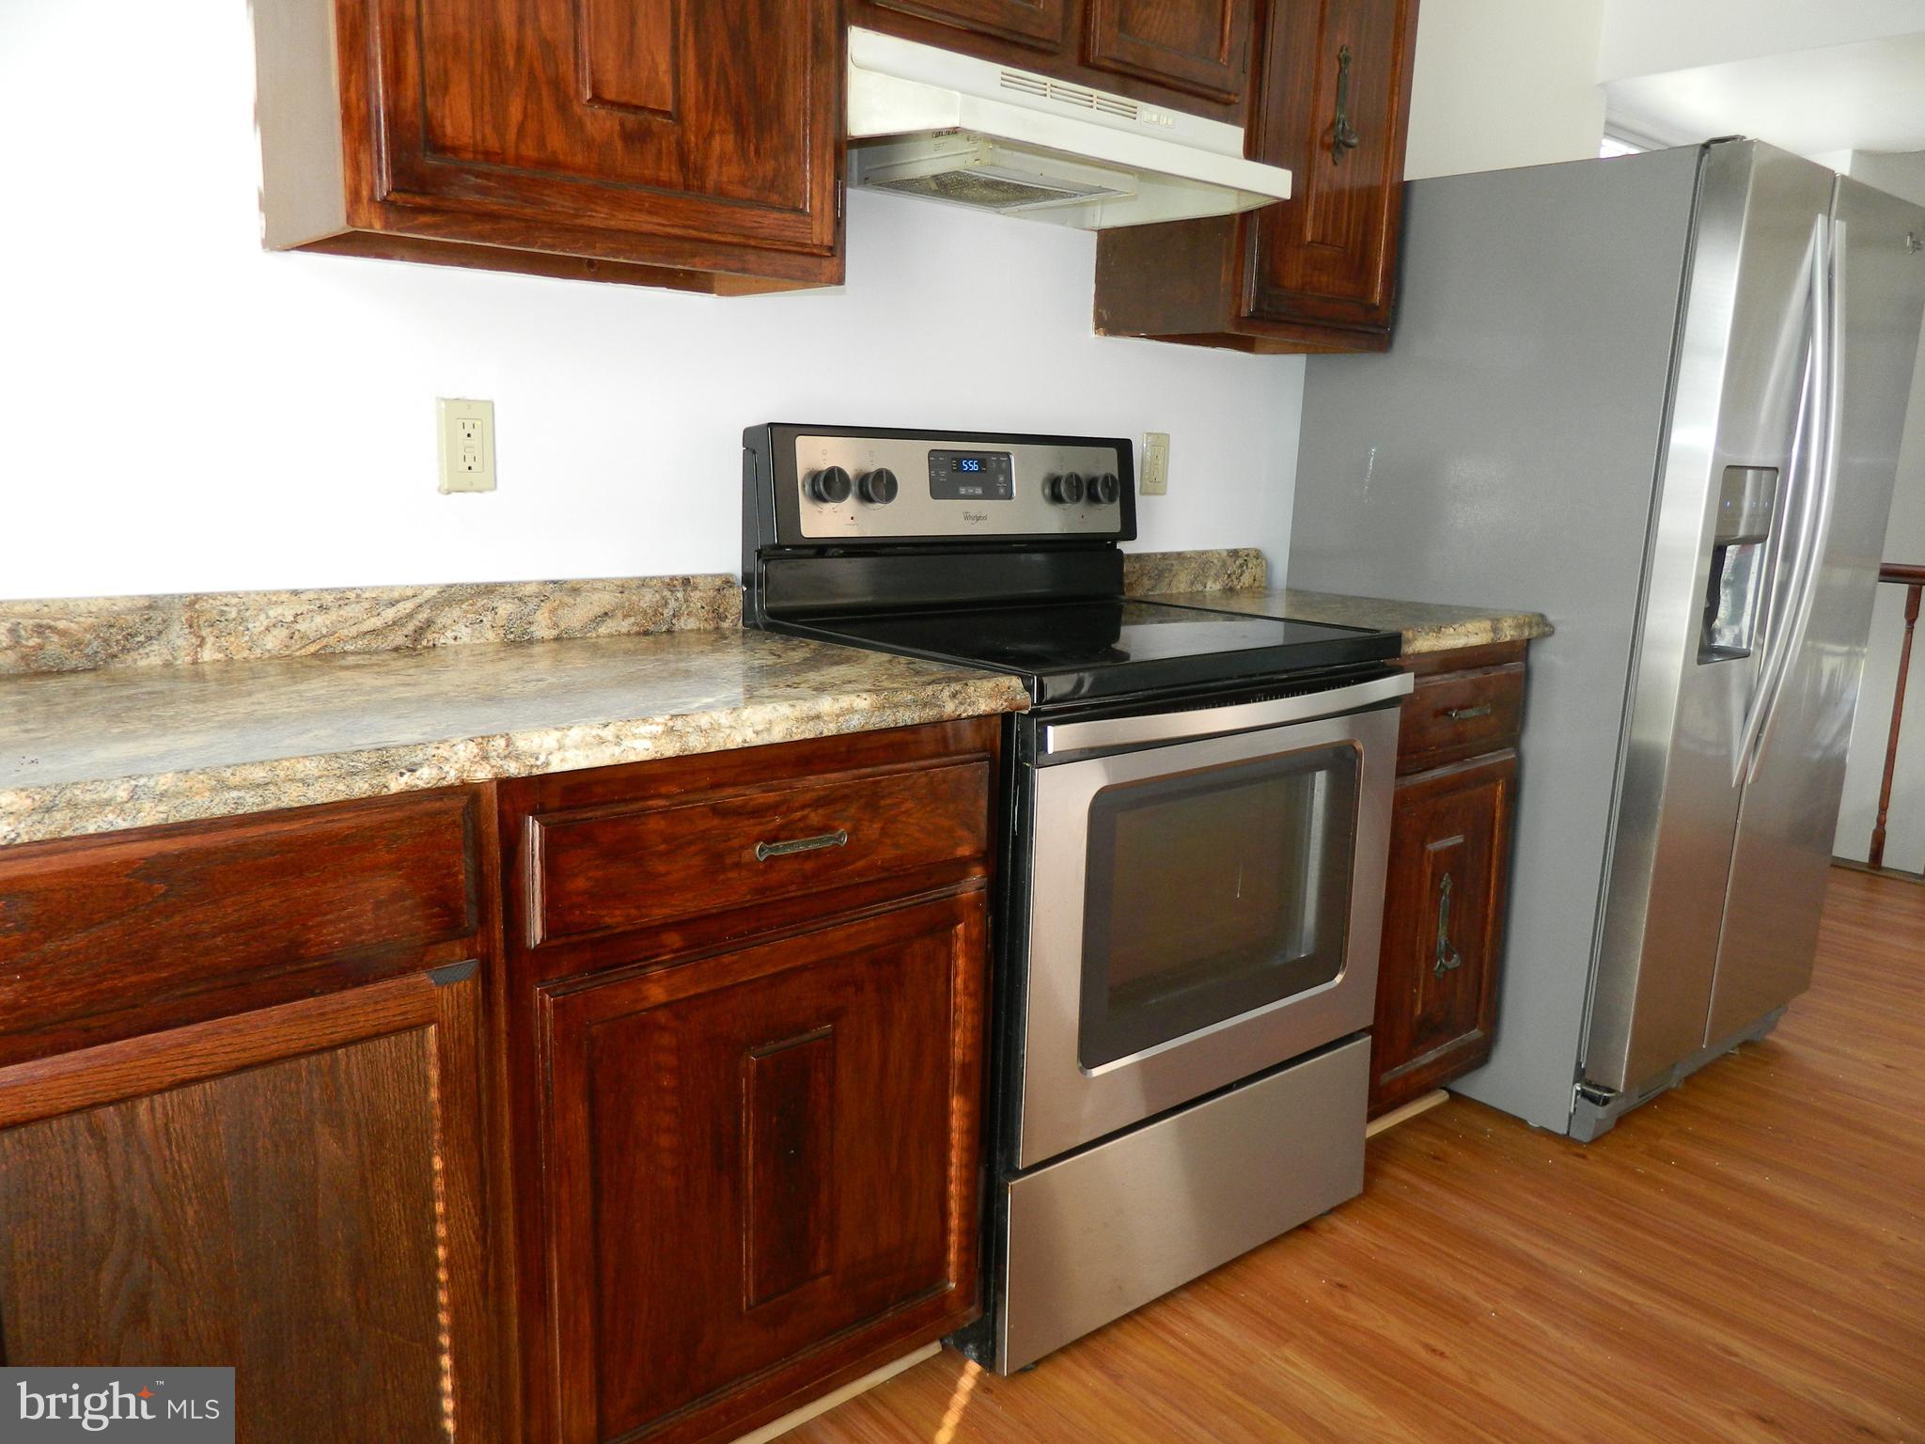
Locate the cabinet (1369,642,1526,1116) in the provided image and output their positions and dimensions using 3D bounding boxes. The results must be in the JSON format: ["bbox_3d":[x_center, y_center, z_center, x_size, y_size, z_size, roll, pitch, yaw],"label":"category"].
[{"bbox_3d":[0.610,0.231,2.605,0.468,0.811,0.630,-7,14,-39],"label":"cabinet"}]

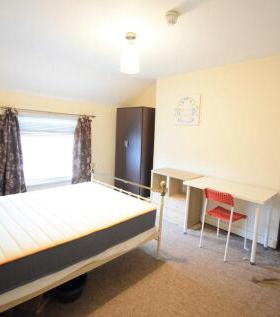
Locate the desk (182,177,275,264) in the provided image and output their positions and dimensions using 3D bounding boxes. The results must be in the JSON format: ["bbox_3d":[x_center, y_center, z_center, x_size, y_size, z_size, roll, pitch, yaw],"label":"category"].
[{"bbox_3d":[1.148,0.752,2.656,0.600,0.740,1.000,-5,10,-44],"label":"desk"}]

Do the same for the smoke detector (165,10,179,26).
[{"bbox_3d":[0.266,-1.170,1.661,0.105,0.090,0.105,2,7,0],"label":"smoke detector"}]

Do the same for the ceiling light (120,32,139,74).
[{"bbox_3d":[-0.097,-1.087,2.046,0.195,0.380,0.195,2,7,0],"label":"ceiling light"}]

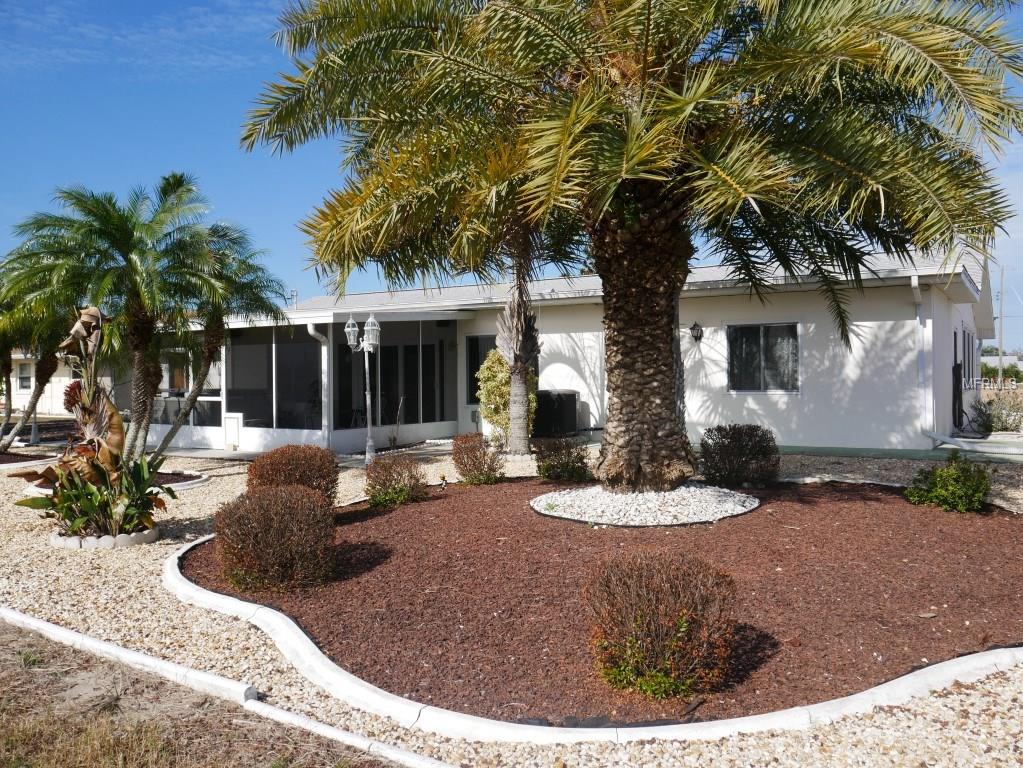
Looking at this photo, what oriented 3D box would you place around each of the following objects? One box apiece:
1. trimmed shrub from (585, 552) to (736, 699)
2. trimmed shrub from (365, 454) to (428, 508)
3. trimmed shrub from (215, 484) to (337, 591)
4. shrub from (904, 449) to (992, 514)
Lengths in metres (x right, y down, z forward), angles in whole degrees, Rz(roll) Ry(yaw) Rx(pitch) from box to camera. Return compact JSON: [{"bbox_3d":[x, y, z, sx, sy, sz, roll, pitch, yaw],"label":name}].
[{"bbox_3d":[0.675,1.015,3.720,0.660,0.540,0.640,0,0,10],"label":"trimmed shrub"},{"bbox_3d":[-1.170,0.960,8.450,0.650,0.490,0.620,0,0,-8],"label":"trimmed shrub"},{"bbox_3d":[-1.570,0.965,5.520,0.770,0.600,0.730,0,0,-16],"label":"trimmed shrub"},{"bbox_3d":[4.190,0.905,7.950,0.760,0.530,0.680,0,0,28],"label":"shrub"}]

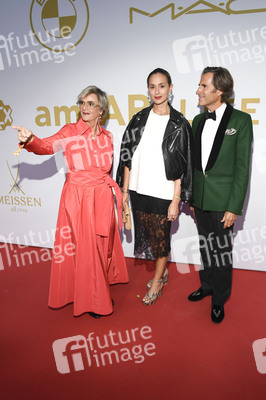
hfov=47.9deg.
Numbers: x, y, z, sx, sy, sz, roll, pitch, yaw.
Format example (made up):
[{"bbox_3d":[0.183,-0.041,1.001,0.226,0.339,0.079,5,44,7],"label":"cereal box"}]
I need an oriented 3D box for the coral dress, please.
[{"bbox_3d":[-0.383,0.126,2.307,0.680,1.440,0.520,-1,16,-2],"label":"coral dress"}]

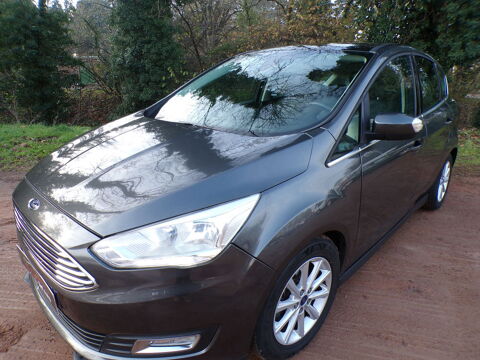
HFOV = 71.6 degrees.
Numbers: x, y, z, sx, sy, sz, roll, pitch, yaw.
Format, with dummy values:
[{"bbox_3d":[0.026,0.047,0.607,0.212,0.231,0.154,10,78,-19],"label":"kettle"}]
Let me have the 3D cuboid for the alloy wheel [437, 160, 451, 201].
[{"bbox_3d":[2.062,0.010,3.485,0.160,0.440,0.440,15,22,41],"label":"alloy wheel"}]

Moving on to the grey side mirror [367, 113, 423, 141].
[{"bbox_3d":[0.837,-0.283,1.784,0.240,0.150,0.170,15,22,41],"label":"grey side mirror"}]

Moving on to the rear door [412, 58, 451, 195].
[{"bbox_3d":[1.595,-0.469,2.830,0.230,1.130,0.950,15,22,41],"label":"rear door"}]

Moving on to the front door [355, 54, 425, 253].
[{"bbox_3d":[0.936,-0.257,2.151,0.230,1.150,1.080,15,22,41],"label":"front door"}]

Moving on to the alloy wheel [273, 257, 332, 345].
[{"bbox_3d":[0.260,0.561,1.625,0.440,0.440,0.160,-16,23,-42],"label":"alloy wheel"}]

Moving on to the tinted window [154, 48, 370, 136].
[{"bbox_3d":[0.123,-0.639,2.325,1.400,0.160,1.020,15,52,41],"label":"tinted window"}]

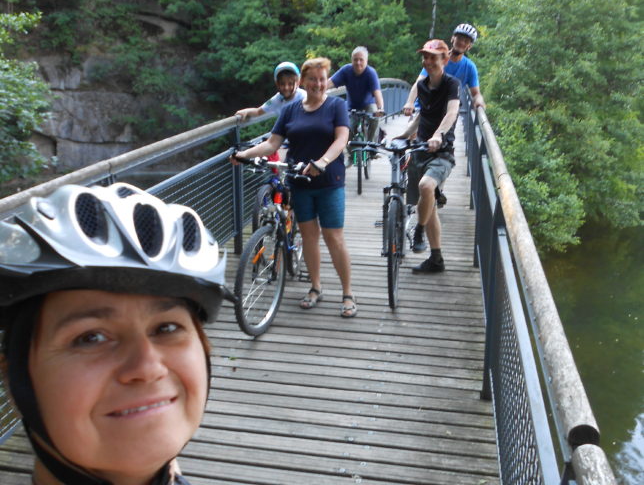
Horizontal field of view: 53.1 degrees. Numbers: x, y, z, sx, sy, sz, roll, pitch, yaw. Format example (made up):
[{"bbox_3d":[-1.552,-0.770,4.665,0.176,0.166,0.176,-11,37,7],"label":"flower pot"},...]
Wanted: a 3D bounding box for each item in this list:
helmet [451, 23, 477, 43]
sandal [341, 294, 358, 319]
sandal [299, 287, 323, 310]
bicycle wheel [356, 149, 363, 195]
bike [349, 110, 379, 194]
[{"bbox_3d":[1.335,-1.939,6.000,0.210,0.155,0.270,24,22,12],"label":"helmet"},{"bbox_3d":[0.181,0.400,4.229,0.100,0.092,0.250,1,16,4],"label":"sandal"},{"bbox_3d":[-0.056,0.360,4.363,0.100,0.092,0.250,5,17,17],"label":"sandal"},{"bbox_3d":[0.449,-0.877,7.455,0.055,0.670,0.670,1,16,4],"label":"bicycle wheel"},{"bbox_3d":[0.520,-1.171,7.906,0.600,0.990,1.700,2,16,8],"label":"bike"}]

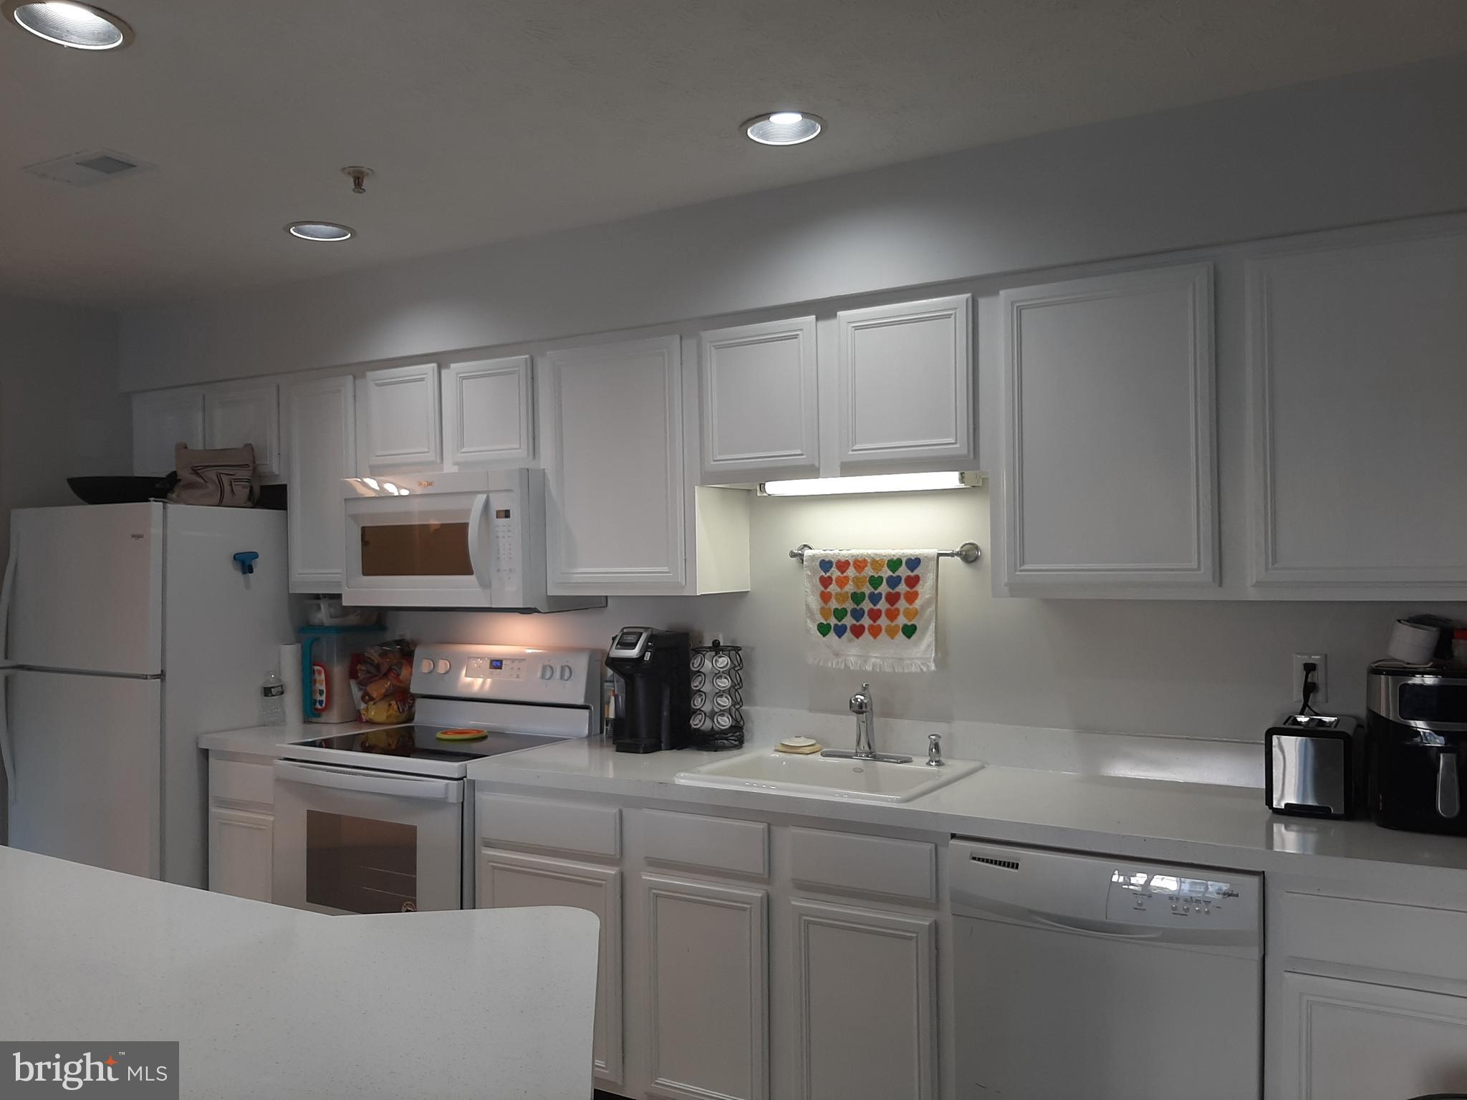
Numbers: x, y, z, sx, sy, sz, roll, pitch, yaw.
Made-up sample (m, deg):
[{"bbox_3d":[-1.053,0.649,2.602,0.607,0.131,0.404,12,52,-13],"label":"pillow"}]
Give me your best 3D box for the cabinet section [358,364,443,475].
[{"bbox_3d":[-1.013,-0.423,3.732,0.377,0.343,0.318,-1,-1,29],"label":"cabinet section"}]

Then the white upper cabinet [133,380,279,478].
[{"bbox_3d":[-1.908,-0.420,4.249,0.900,0.375,0.334,-1,-1,29],"label":"white upper cabinet"}]

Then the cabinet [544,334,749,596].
[{"bbox_3d":[-0.264,-0.246,3.340,0.530,0.763,0.330,-1,-1,29],"label":"cabinet"}]

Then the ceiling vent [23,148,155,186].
[{"bbox_3d":[-1.630,-0.958,2.791,0.325,0.020,0.160,-1,-1,29],"label":"ceiling vent"}]

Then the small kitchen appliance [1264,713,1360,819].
[{"bbox_3d":[1.296,0.476,2.466,0.170,0.188,0.260,-1,-1,29],"label":"small kitchen appliance"}]

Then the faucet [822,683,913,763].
[{"bbox_3d":[0.347,0.471,2.984,0.260,0.220,0.170,-1,-1,22],"label":"faucet"}]

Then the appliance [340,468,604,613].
[{"bbox_3d":[-0.854,-0.023,3.602,0.758,0.424,0.435,-1,-1,29],"label":"appliance"}]

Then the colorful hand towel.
[{"bbox_3d":[0.381,0.166,3.075,0.400,0.335,0.050,-1,-1,29],"label":"colorful hand towel"}]

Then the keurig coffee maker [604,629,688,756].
[{"bbox_3d":[-0.273,0.420,3.351,0.195,0.355,0.245,-1,-1,29],"label":"keurig coffee maker"}]

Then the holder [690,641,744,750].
[{"bbox_3d":[-0.053,0.433,3.291,0.157,0.320,0.157,0,-1,0],"label":"holder"}]

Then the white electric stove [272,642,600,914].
[{"bbox_3d":[-0.914,0.921,3.461,0.761,1.188,0.680,-1,-1,29],"label":"white electric stove"}]

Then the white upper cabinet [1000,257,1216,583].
[{"bbox_3d":[0.931,-0.267,2.682,0.500,0.743,0.330,-1,-1,29],"label":"white upper cabinet"}]

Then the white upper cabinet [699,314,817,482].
[{"bbox_3d":[0.142,-0.404,3.119,0.384,0.441,0.330,-1,-1,29],"label":"white upper cabinet"}]

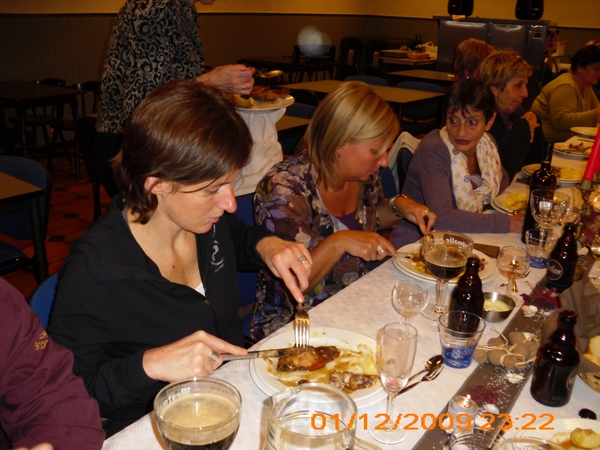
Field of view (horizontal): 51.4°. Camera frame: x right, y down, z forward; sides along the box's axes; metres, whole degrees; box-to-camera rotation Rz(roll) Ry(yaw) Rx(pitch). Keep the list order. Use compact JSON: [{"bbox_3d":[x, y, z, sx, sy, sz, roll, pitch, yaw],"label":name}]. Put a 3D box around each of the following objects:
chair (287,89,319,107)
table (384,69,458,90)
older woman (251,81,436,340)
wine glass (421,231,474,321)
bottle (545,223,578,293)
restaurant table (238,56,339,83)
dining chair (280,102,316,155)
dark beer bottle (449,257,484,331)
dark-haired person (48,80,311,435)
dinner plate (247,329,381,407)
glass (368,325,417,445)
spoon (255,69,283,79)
[{"bbox_3d":[0.073,-0.709,5.017,0.460,0.810,0.530,16,23,33],"label":"chair"},{"bbox_3d":[1.576,-1.218,6.733,1.140,0.750,0.790,16,23,33],"label":"table"},{"bbox_3d":[0.134,0.170,1.951,0.660,1.220,0.530,13,22,27],"label":"older woman"},{"bbox_3d":[0.315,0.115,1.375,0.108,0.174,0.108,4,19,0],"label":"wine glass"},{"bbox_3d":[0.658,0.079,1.557,0.069,0.164,0.069,4,19,0],"label":"bottle"},{"bbox_3d":[-0.140,-1.610,7.603,0.850,0.750,0.920,16,23,33],"label":"restaurant table"},{"bbox_3d":[-0.199,-0.340,3.945,0.460,0.810,0.530,16,23,33],"label":"dining chair"},{"bbox_3d":[0.366,0.154,1.355,0.065,0.168,0.065,16,23,33],"label":"dark beer bottle"},{"bbox_3d":[-0.246,0.317,1.431,0.680,1.260,0.550,12,22,25],"label":"dark-haired person"},{"bbox_3d":[0.044,0.254,1.137,0.272,0.032,0.272,3,19,-1],"label":"dinner plate"},{"bbox_3d":[0.146,0.243,0.959,0.059,0.180,0.059,4,19,0],"label":"glass"},{"bbox_3d":[-0.136,-0.506,2.050,0.190,0.032,0.042,6,20,7],"label":"spoon"}]

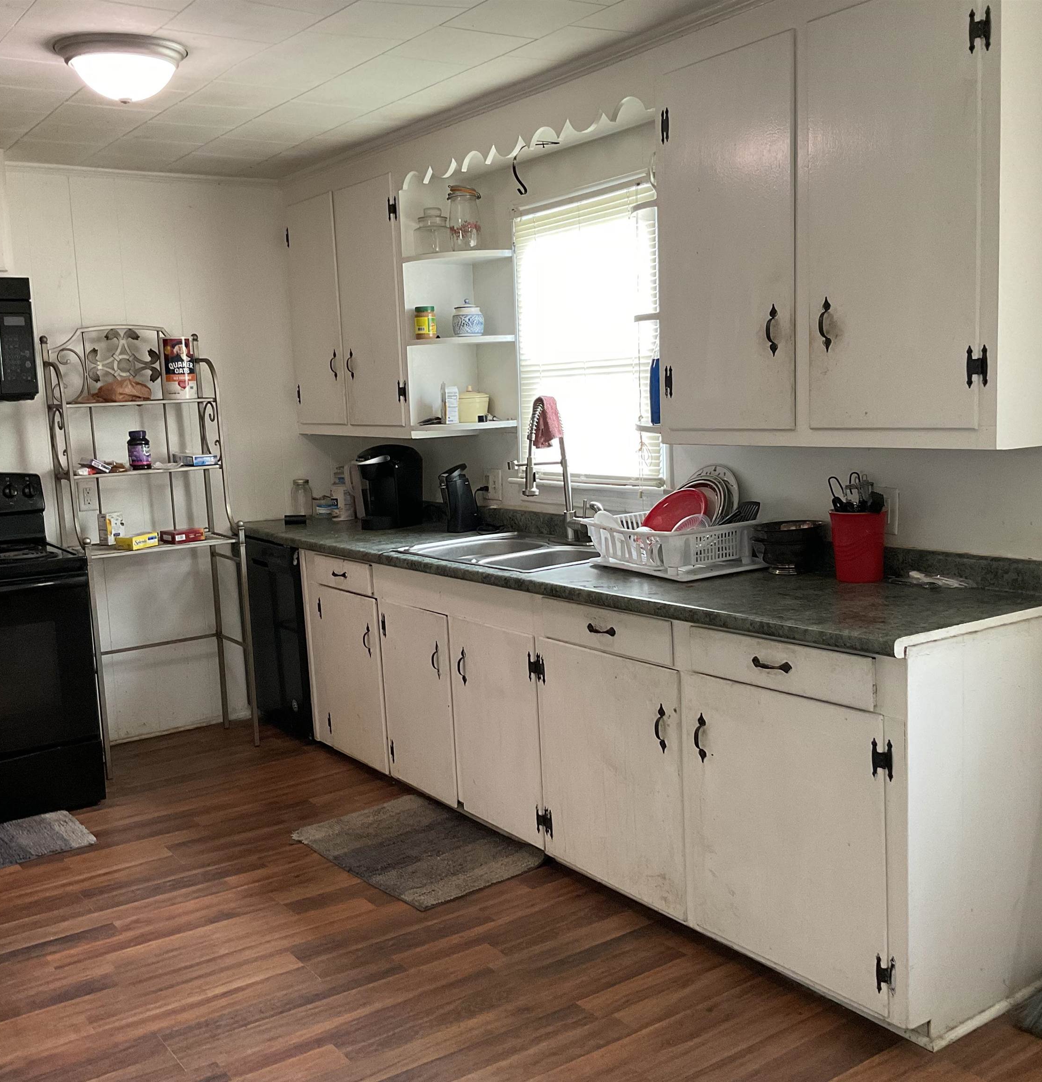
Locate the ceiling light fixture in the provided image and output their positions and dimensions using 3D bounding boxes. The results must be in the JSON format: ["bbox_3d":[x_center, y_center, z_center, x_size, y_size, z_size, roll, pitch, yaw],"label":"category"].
[{"bbox_3d":[-1.061,-1.244,3.216,0.354,0.151,0.354,-8,9,-35],"label":"ceiling light fixture"}]

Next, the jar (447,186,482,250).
[{"bbox_3d":[-0.209,-1.174,4.444,0.120,0.234,0.126,-2,7,0],"label":"jar"}]

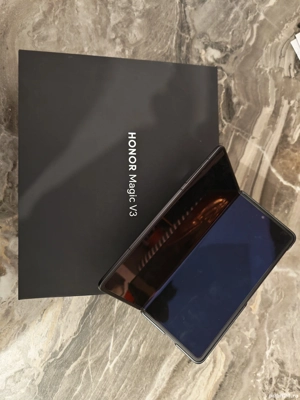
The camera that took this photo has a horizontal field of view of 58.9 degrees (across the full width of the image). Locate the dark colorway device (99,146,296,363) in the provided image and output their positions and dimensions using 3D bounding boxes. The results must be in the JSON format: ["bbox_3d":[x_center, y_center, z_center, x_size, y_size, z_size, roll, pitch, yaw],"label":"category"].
[{"bbox_3d":[0.049,0.052,0.253,0.134,0.042,0.157,44,83,-15],"label":"dark colorway device"}]

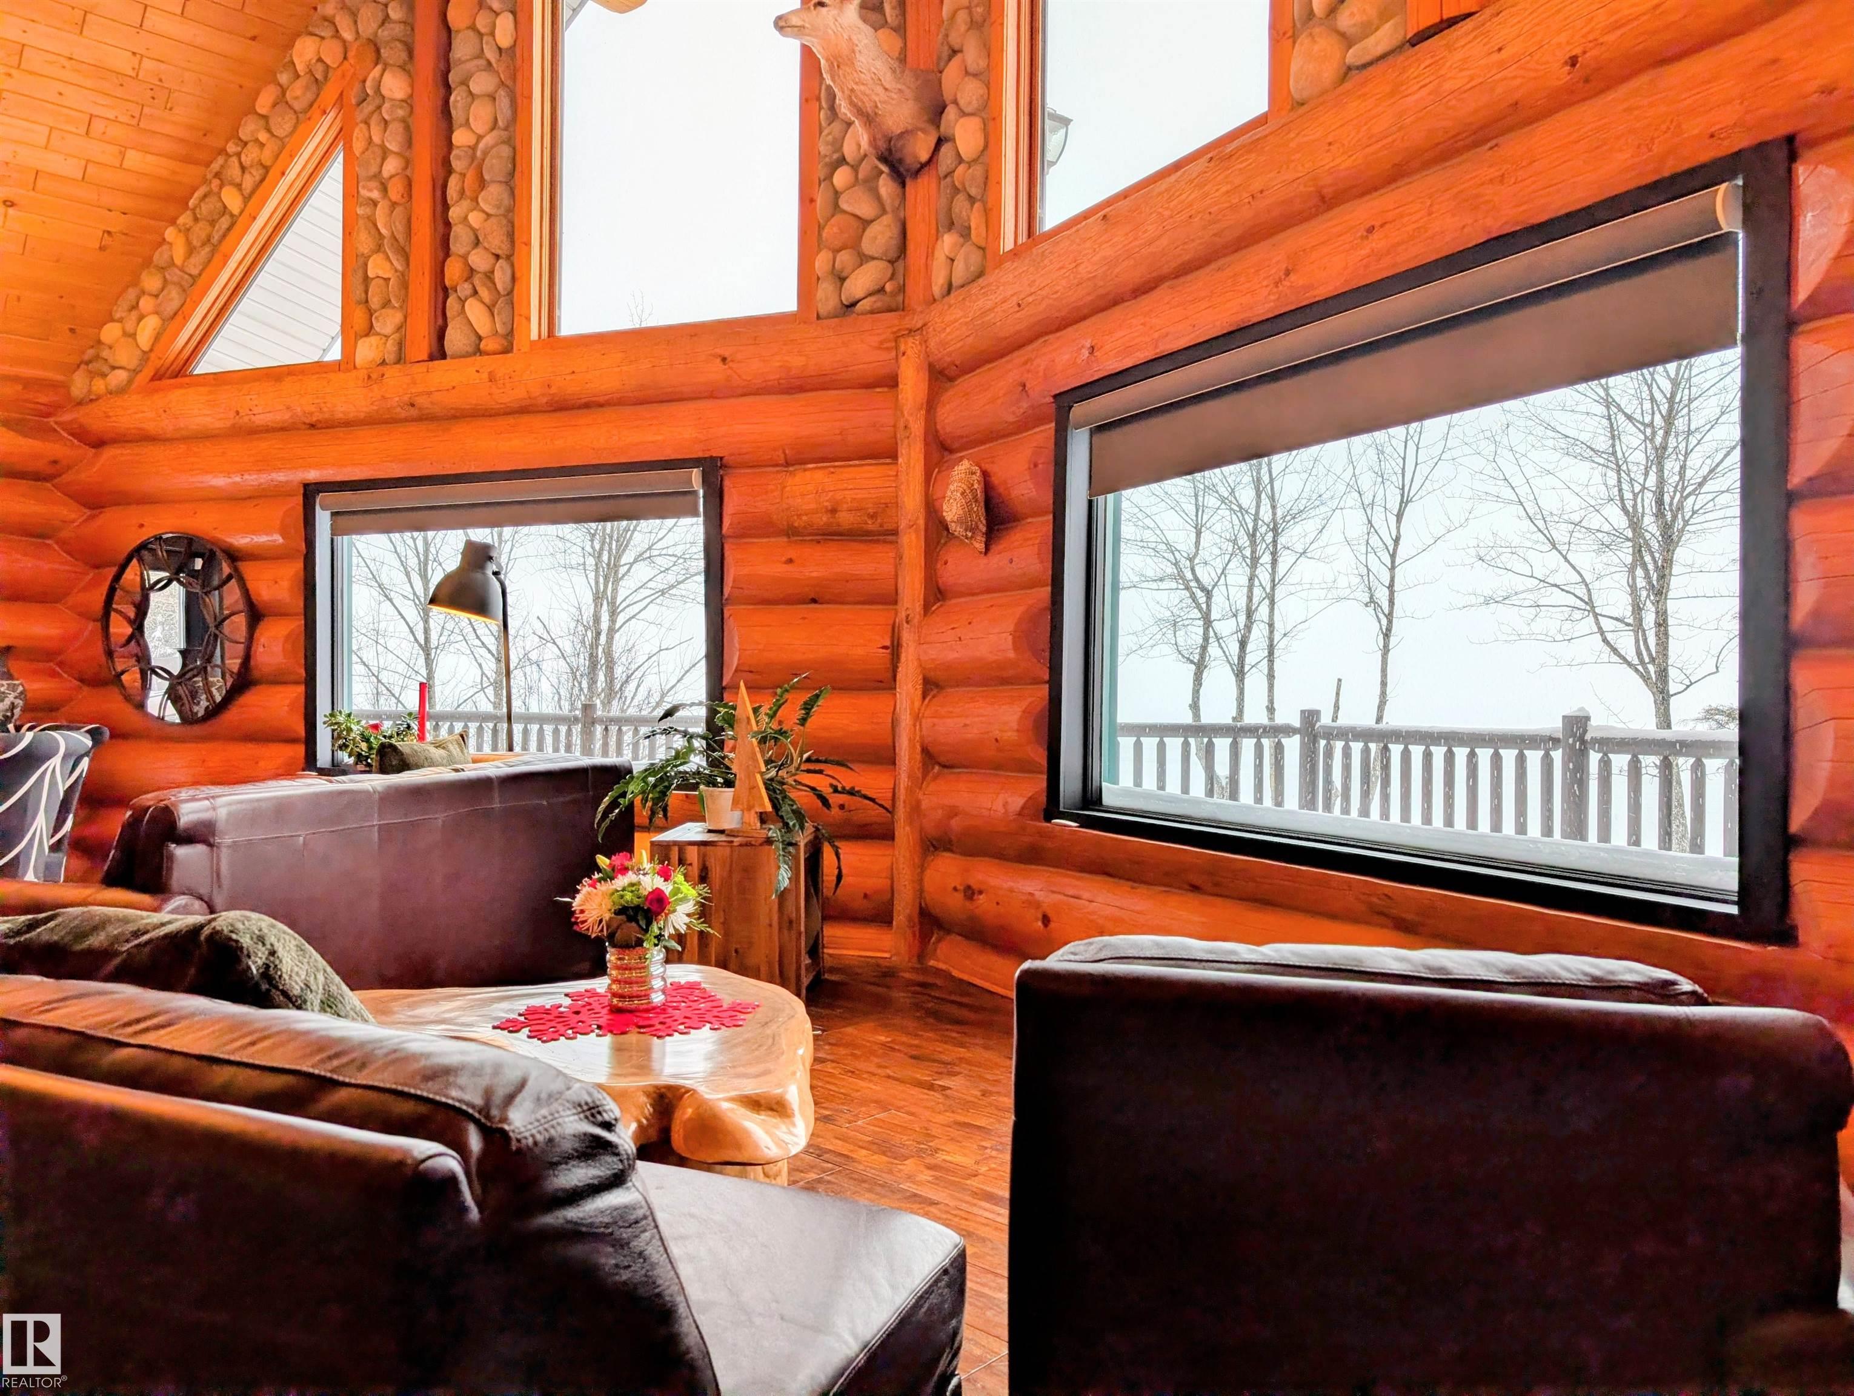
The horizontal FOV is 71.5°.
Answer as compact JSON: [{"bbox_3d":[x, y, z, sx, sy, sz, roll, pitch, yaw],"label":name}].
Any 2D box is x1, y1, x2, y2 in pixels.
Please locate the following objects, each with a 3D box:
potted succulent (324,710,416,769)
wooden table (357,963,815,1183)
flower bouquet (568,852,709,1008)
[{"bbox_3d":[-2.803,0.215,6.463,0.444,0.320,0.367,1,0,18],"label":"potted succulent"},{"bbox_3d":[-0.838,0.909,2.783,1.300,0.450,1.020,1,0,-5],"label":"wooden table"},{"bbox_3d":[-0.650,0.519,2.894,0.300,0.325,0.275,1,0,0],"label":"flower bouquet"}]

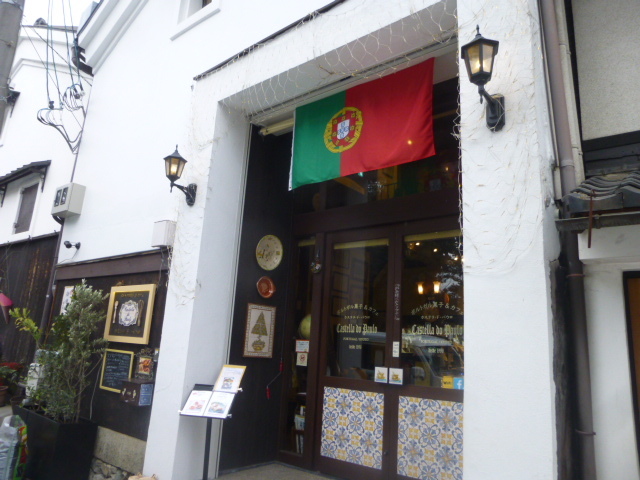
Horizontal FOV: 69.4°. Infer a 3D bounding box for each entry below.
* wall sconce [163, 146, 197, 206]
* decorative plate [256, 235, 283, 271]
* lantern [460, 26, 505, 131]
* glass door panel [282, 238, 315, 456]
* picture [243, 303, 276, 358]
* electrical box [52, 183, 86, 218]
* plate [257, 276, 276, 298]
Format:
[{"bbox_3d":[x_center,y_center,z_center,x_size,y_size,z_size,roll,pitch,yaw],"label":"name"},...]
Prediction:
[{"bbox_3d":[-1.436,-0.669,4.676,0.231,0.592,0.368,-7,-17,39],"label":"wall sconce"},{"bbox_3d":[-0.554,0.145,5.146,0.050,0.402,0.409,-7,-17,39],"label":"decorative plate"},{"bbox_3d":[0.975,-0.987,2.732,0.231,0.592,0.368,-7,-17,39],"label":"lantern"},{"bbox_3d":[-0.220,1.105,5.074,0.280,2.312,0.050,-7,-17,39],"label":"glass door panel"},{"bbox_3d":[-0.633,0.976,4.931,0.030,0.552,0.420,-7,-17,39],"label":"picture"},{"bbox_3d":[-3.783,-0.573,6.964,0.570,0.430,0.185,-7,-17,39],"label":"electrical box"},{"bbox_3d":[-0.579,0.519,5.047,0.060,0.233,0.295,-7,-17,39],"label":"plate"}]

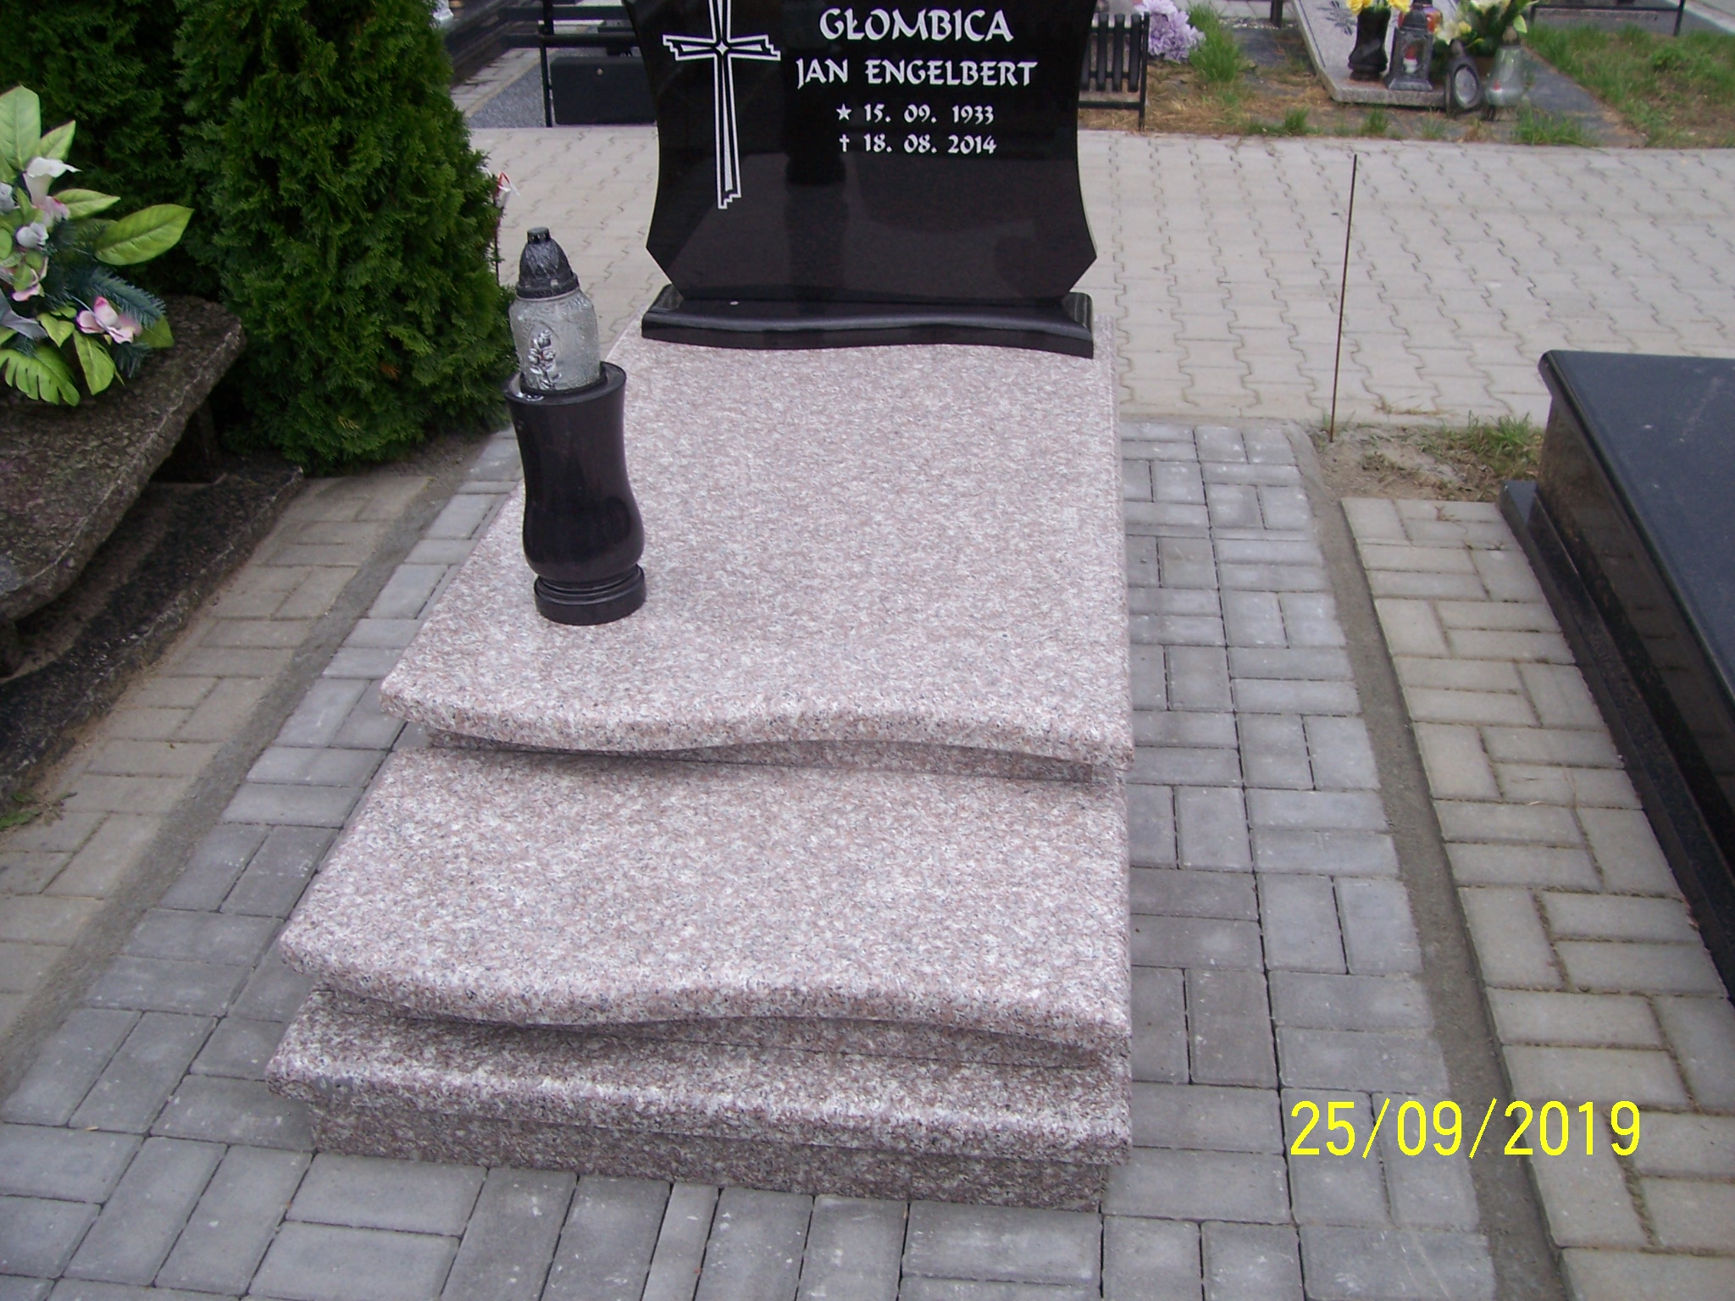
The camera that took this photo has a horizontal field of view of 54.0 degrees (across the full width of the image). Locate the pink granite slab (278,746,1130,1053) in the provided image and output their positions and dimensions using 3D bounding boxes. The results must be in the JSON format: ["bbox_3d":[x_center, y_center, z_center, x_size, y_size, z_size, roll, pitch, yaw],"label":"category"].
[{"bbox_3d":[-0.170,0.272,1.987,0.940,0.058,0.454,2,31,7],"label":"pink granite slab"}]

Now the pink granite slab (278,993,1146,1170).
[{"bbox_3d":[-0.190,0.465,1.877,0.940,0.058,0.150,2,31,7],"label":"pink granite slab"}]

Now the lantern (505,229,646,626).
[{"bbox_3d":[-0.382,-0.288,2.183,0.155,0.507,0.155,2,31,7],"label":"lantern"}]

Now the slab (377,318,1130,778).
[{"bbox_3d":[-0.074,-0.258,2.659,0.940,0.058,1.430,2,31,7],"label":"slab"}]

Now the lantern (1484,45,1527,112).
[{"bbox_3d":[2.297,-2.081,6.126,0.150,0.230,0.150,2,31,7],"label":"lantern"}]

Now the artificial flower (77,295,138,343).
[{"bbox_3d":[-1.367,-0.594,3.060,0.110,0.085,0.100,-27,39,-35],"label":"artificial flower"}]

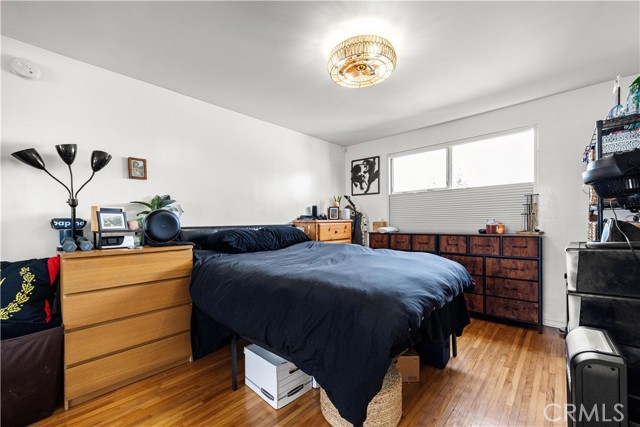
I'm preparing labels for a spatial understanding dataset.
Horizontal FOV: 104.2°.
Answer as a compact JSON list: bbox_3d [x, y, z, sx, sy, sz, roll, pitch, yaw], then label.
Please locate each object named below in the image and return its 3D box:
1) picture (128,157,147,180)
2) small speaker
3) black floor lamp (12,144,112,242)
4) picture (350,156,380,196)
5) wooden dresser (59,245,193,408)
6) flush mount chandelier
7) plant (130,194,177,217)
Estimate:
[{"bbox_3d":[-1.696,-0.414,2.324,0.020,0.195,0.137,-2,-1,43],"label":"picture"},{"bbox_3d":[-1.382,0.131,2.183,0.180,0.300,0.285,-2,-1,43],"label":"small speaker"},{"bbox_3d":[-1.846,-0.110,1.822,0.360,0.795,0.510,-2,-1,43],"label":"black floor lamp"},{"bbox_3d":[0.784,-0.630,4.305,0.575,0.625,0.025,-2,-1,43],"label":"picture"},{"bbox_3d":[-1.576,0.787,2.074,0.480,1.000,0.800,-2,-1,43],"label":"wooden dresser"},{"bbox_3d":[0.320,-1.184,1.925,0.520,0.185,0.520,-1,-1,0],"label":"flush mount chandelier"},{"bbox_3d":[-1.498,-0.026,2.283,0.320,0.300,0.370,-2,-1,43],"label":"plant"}]

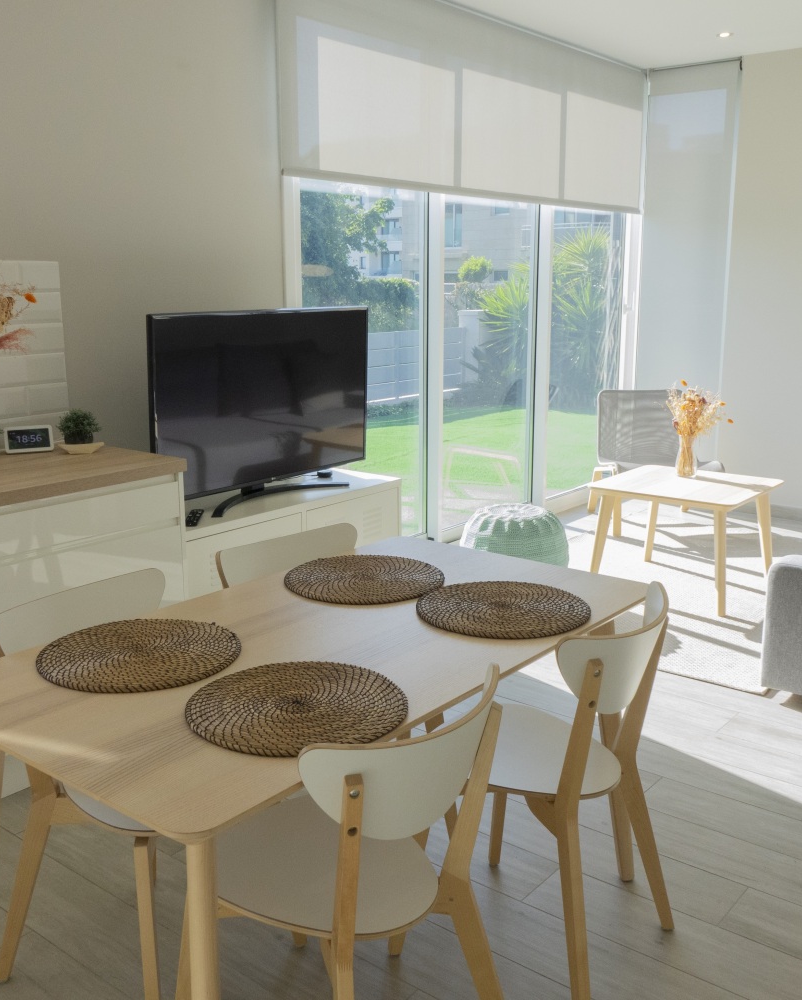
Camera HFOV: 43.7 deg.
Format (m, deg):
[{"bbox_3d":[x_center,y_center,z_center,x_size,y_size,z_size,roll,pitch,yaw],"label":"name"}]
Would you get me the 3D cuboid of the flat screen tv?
[{"bbox_3d":[-0.486,-0.369,3.839,0.220,0.700,1.120,9,15,36],"label":"flat screen tv"}]

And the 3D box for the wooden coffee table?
[{"bbox_3d":[1.342,0.171,4.732,0.700,0.500,0.700,9,15,38],"label":"wooden coffee table"}]

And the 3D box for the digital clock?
[{"bbox_3d":[-1.235,-0.204,3.319,0.148,0.086,0.072,-7,14,-29],"label":"digital clock"}]

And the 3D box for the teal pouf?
[{"bbox_3d":[0.527,0.245,4.698,0.520,0.390,0.520,0,12,0],"label":"teal pouf"}]

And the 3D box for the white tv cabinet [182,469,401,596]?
[{"bbox_3d":[-0.517,0.297,3.907,0.400,0.630,1.190,9,15,37],"label":"white tv cabinet"}]

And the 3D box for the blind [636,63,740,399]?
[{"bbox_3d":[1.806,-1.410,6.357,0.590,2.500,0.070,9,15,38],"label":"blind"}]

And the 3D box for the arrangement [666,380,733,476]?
[{"bbox_3d":[1.466,-0.352,4.904,0.280,0.465,0.310,9,15,38],"label":"arrangement"}]

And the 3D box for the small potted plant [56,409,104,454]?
[{"bbox_3d":[-1.067,-0.235,3.322,0.135,0.150,0.145,9,15,38],"label":"small potted plant"}]

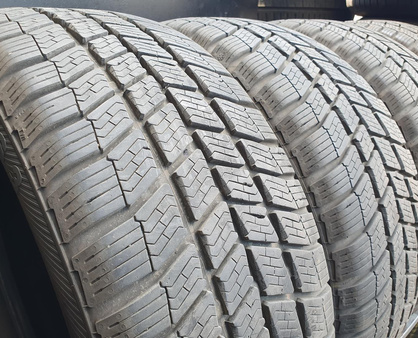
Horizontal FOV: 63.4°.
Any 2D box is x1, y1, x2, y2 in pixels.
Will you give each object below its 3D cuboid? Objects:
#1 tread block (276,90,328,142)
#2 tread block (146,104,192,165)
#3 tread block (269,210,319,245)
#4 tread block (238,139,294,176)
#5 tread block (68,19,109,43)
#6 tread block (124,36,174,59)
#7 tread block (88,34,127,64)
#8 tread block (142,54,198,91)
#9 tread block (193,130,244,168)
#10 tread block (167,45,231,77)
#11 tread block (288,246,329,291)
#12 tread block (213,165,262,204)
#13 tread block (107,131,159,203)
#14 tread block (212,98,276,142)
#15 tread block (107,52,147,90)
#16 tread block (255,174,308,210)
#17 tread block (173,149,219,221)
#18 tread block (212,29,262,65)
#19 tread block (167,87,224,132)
[{"bbox_3d":[0.099,-0.055,0.344,0.029,0.014,0.077,47,60,8],"label":"tread block"},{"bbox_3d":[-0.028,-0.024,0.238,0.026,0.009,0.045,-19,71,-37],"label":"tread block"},{"bbox_3d":[0.066,0.047,0.261,0.060,0.025,0.009,8,-20,-41],"label":"tread block"},{"bbox_3d":[0.050,-0.007,0.273,0.063,0.028,0.011,6,-31,-44],"label":"tread block"},{"bbox_3d":[-0.099,-0.113,0.278,0.027,0.009,0.042,-21,49,-38],"label":"tread block"},{"bbox_3d":[-0.051,-0.096,0.278,0.028,0.009,0.033,-18,55,-40],"label":"tread block"},{"bbox_3d":[-0.078,-0.093,0.264,0.024,0.007,0.038,30,42,13],"label":"tread block"},{"bbox_3d":[-0.031,-0.073,0.265,0.028,0.009,0.041,-18,61,-40],"label":"tread block"},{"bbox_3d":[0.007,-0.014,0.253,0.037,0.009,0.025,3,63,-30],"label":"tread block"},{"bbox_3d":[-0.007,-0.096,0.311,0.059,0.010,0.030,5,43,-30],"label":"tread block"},{"bbox_3d":[0.081,0.078,0.267,0.011,0.036,0.065,-13,-10,39],"label":"tread block"},{"bbox_3d":[0.019,0.013,0.237,0.029,0.034,0.009,-18,-10,-40],"label":"tread block"},{"bbox_3d":[-0.045,-0.001,0.204,0.028,0.043,0.009,-20,-15,-33],"label":"tread block"},{"bbox_3d":[0.034,-0.037,0.281,0.065,0.011,0.036,8,52,-42],"label":"tread block"},{"bbox_3d":[-0.060,-0.071,0.248,0.027,0.009,0.034,-20,61,-37],"label":"tread block"},{"bbox_3d":[0.061,0.021,0.275,0.058,0.026,0.010,9,-24,-38],"label":"tread block"},{"bbox_3d":[-0.008,0.010,0.220,0.026,0.043,0.009,-19,-12,-37],"label":"tread block"},{"bbox_3d":[0.033,-0.136,0.375,0.038,0.014,0.072,28,55,21],"label":"tread block"},{"bbox_3d":[-0.010,-0.043,0.252,0.025,0.007,0.043,-17,67,-40],"label":"tread block"}]

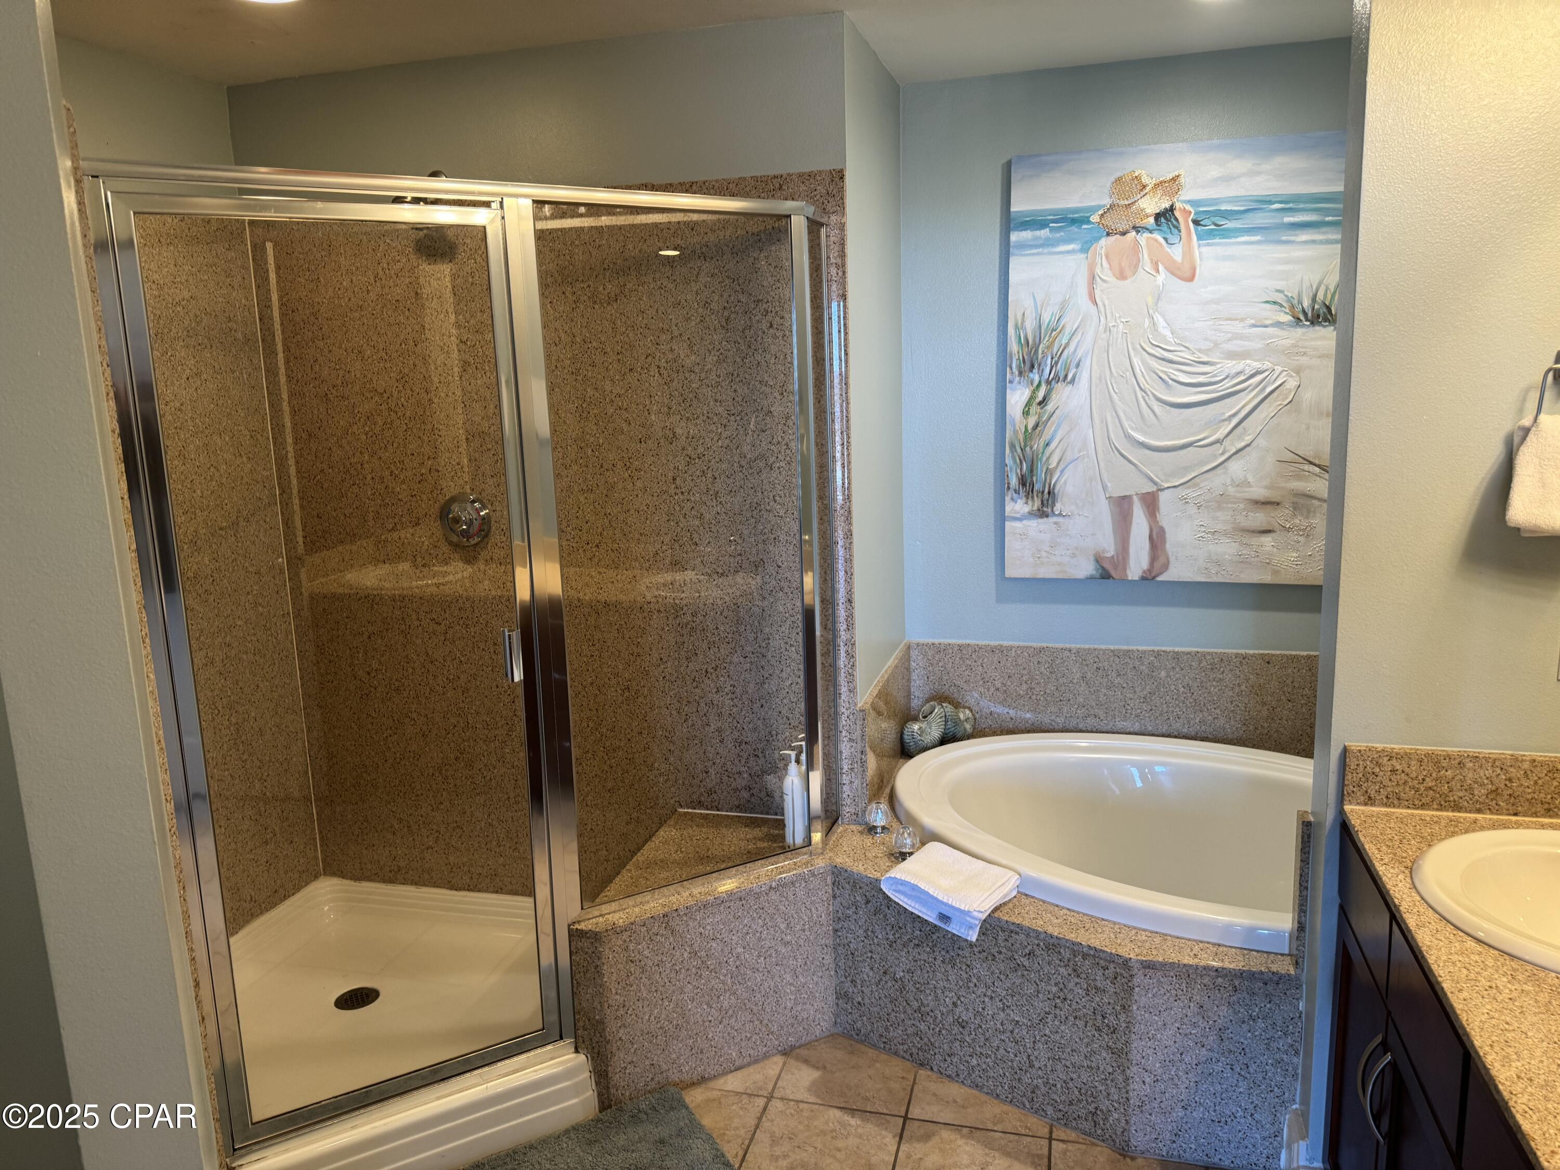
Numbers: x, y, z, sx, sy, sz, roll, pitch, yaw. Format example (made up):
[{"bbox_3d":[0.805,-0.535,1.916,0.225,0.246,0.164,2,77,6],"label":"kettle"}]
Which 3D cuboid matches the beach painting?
[{"bbox_3d":[1.126,-0.613,3.099,0.920,1.225,0.040,1,12,16],"label":"beach painting"}]

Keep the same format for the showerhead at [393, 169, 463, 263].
[{"bbox_3d":[-0.906,-0.968,2.707,0.110,0.170,0.200,1,12,16],"label":"showerhead"}]

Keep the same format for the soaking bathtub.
[{"bbox_3d":[0.994,0.803,2.788,1.500,0.480,1.110,1,12,16],"label":"soaking bathtub"}]

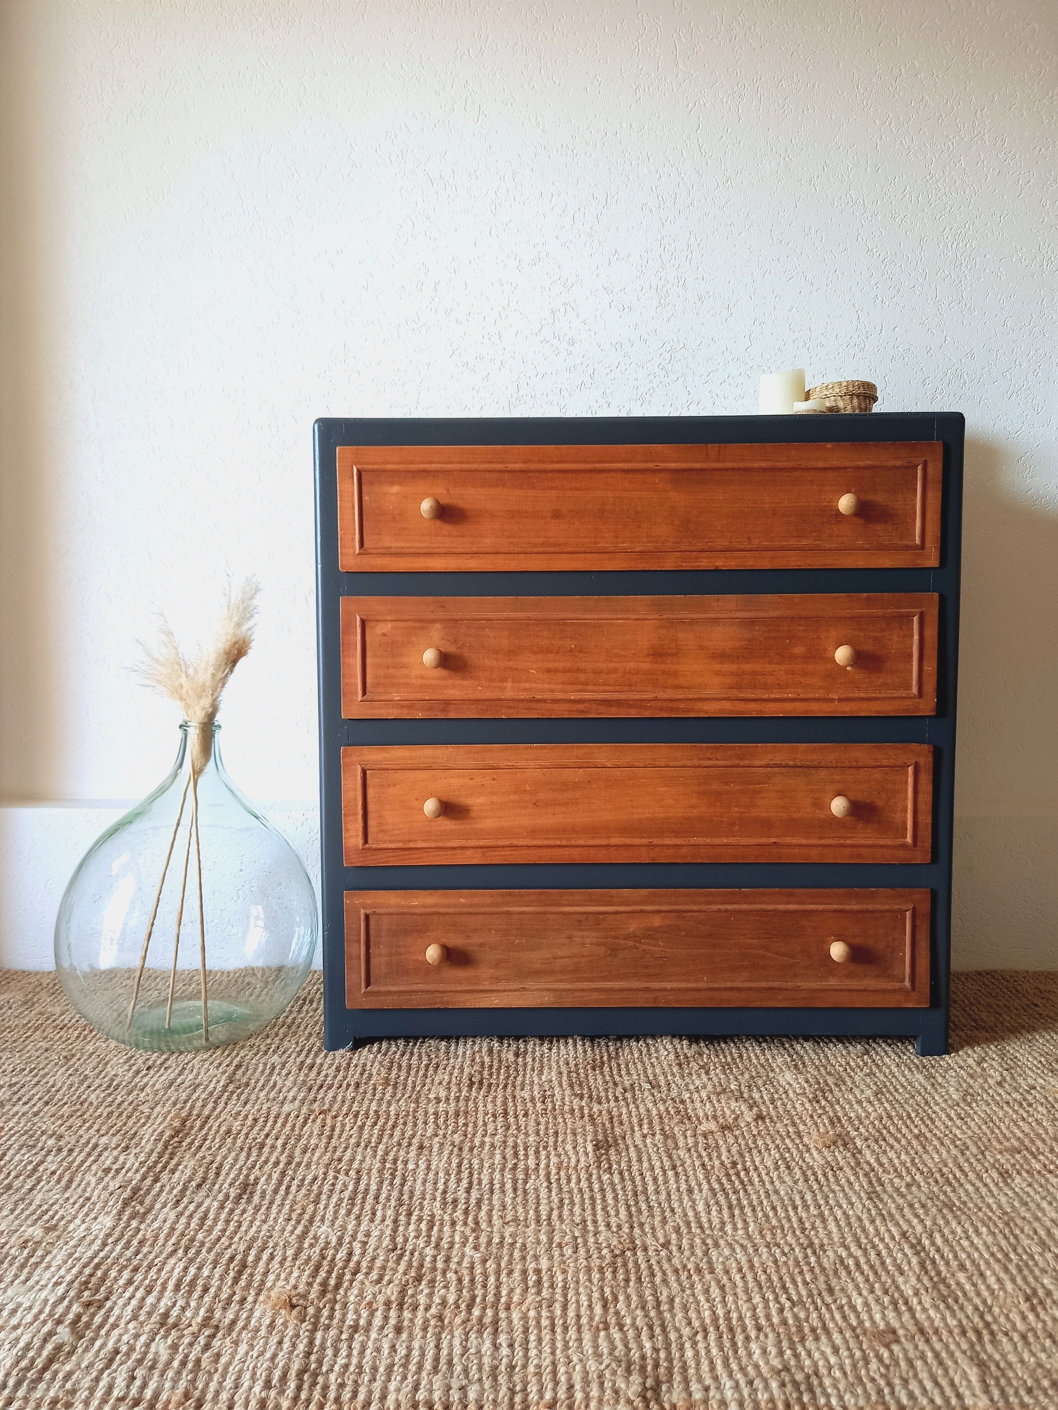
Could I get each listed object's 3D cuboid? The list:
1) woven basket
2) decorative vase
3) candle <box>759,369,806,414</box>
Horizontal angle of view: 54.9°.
[{"bbox_3d":[0.482,-0.452,1.582,0.114,0.073,0.114,0,4,1],"label":"woven basket"},{"bbox_3d":[-0.522,0.262,1.565,0.381,0.477,0.381,0,4,1],"label":"decorative vase"},{"bbox_3d":[0.390,-0.460,1.567,0.069,0.093,0.069,0,4,1],"label":"candle"}]

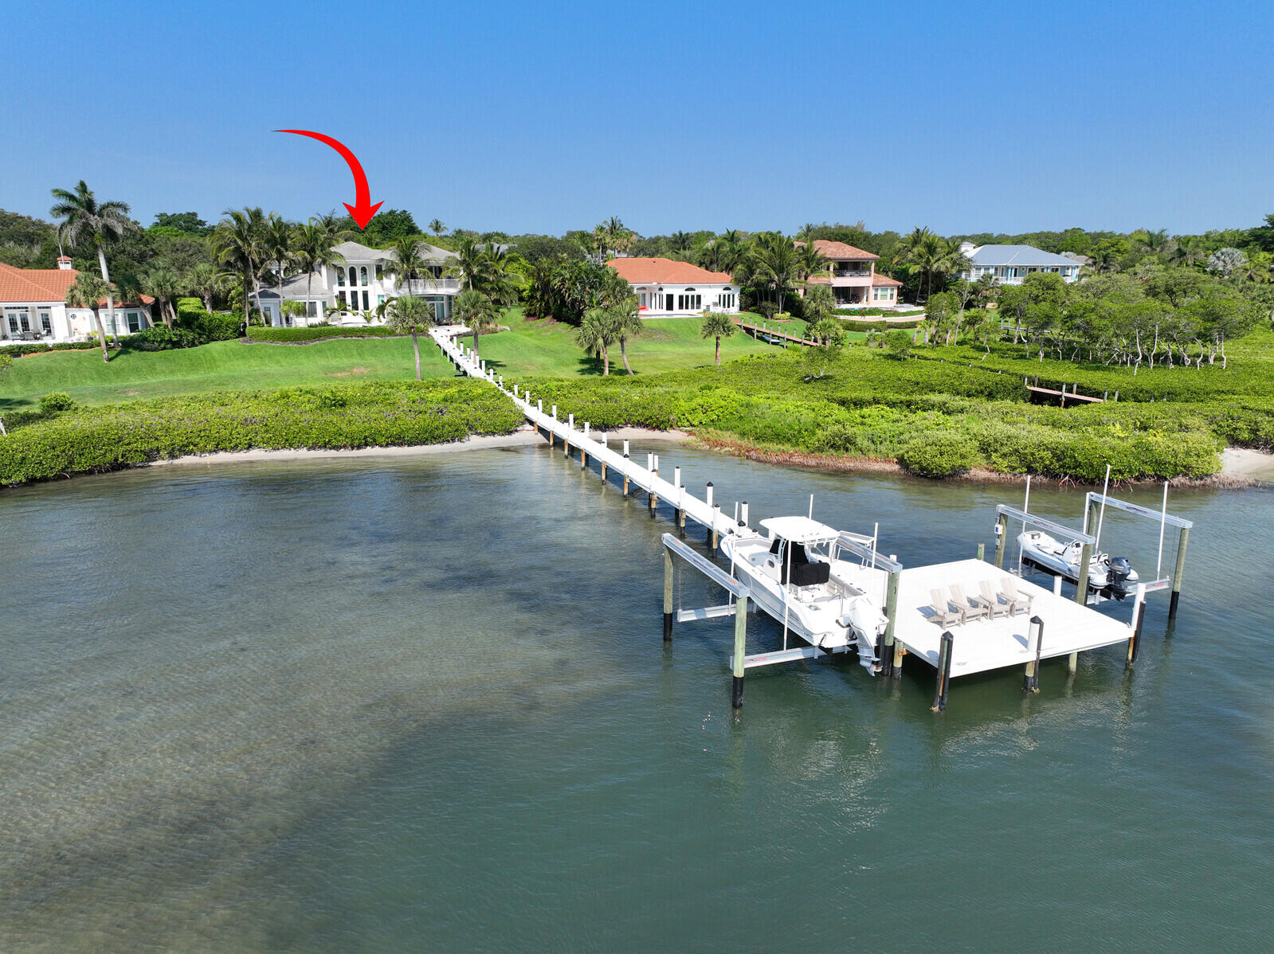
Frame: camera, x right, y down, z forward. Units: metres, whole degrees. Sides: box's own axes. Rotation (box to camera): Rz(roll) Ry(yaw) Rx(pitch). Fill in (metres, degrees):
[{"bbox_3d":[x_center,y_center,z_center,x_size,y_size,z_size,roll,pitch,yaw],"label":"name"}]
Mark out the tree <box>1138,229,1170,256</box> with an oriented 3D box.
[{"bbox_3d":[93.749,-39.302,160.117,5.775,11.210,5.775,8,17,29],"label":"tree"}]

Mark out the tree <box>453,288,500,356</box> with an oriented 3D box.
[{"bbox_3d":[-14.051,-13.105,77.199,4.177,6.718,4.177,-2,15,-10],"label":"tree"}]

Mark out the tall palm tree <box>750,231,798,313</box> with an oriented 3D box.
[{"bbox_3d":[17.184,-25.511,110.093,6.205,9.915,6.205,3,15,8],"label":"tall palm tree"}]

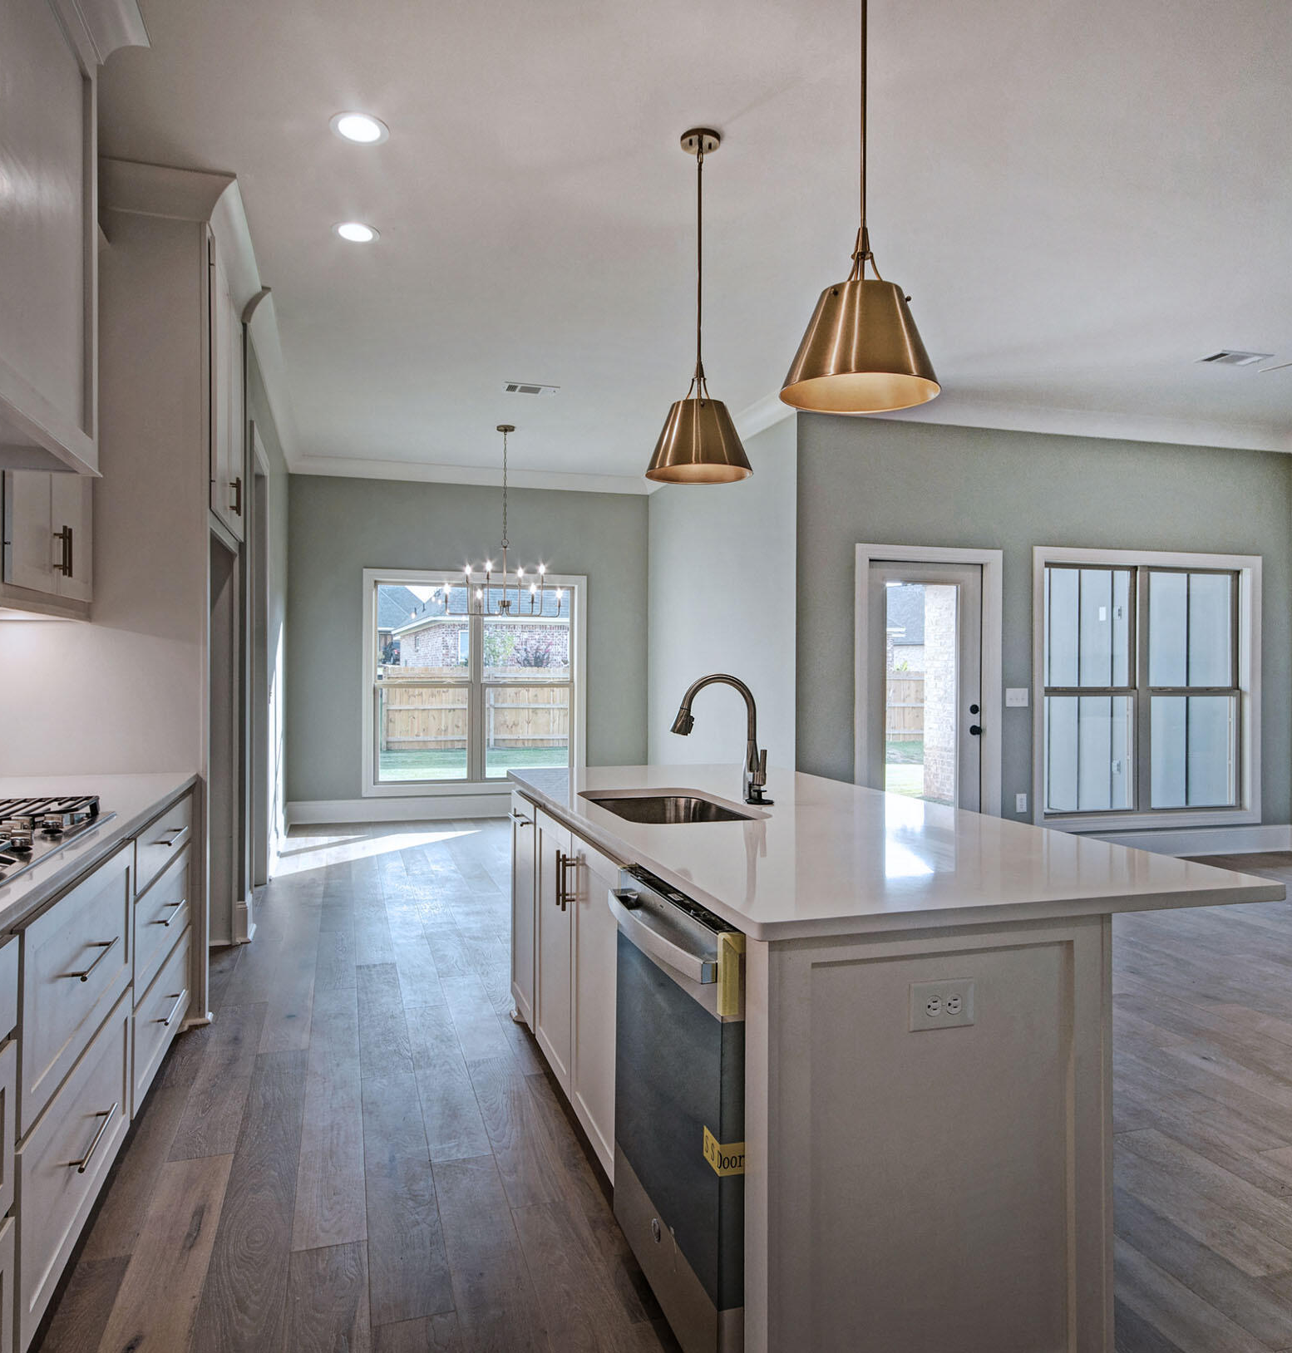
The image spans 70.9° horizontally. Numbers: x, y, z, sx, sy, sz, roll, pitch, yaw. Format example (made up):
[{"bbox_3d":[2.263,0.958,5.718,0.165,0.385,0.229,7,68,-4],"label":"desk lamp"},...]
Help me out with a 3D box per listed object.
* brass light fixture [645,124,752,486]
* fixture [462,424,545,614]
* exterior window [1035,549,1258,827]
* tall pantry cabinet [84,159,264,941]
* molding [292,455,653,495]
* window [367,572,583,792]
[{"bbox_3d":[0.172,-1.220,2.989,0.346,1.095,0.346,0,1,0],"label":"brass light fixture"},{"bbox_3d":[-1.005,-1.112,6.498,0.820,1.375,0.820,0,1,-18],"label":"fixture"},{"bbox_3d":[3.437,0.091,6.218,1.980,1.875,0.120,0,1,-18],"label":"exterior window"},{"bbox_3d":[-2.117,-0.250,3.779,0.790,3.050,1.140,0,1,-18],"label":"tall pantry cabinet"},{"bbox_3d":[-1.440,-1.742,7.896,3.150,0.140,0.120,0,1,-18],"label":"molding"},{"bbox_3d":[-1.477,0.053,8.017,1.955,1.937,0.120,0,1,-18],"label":"window"}]

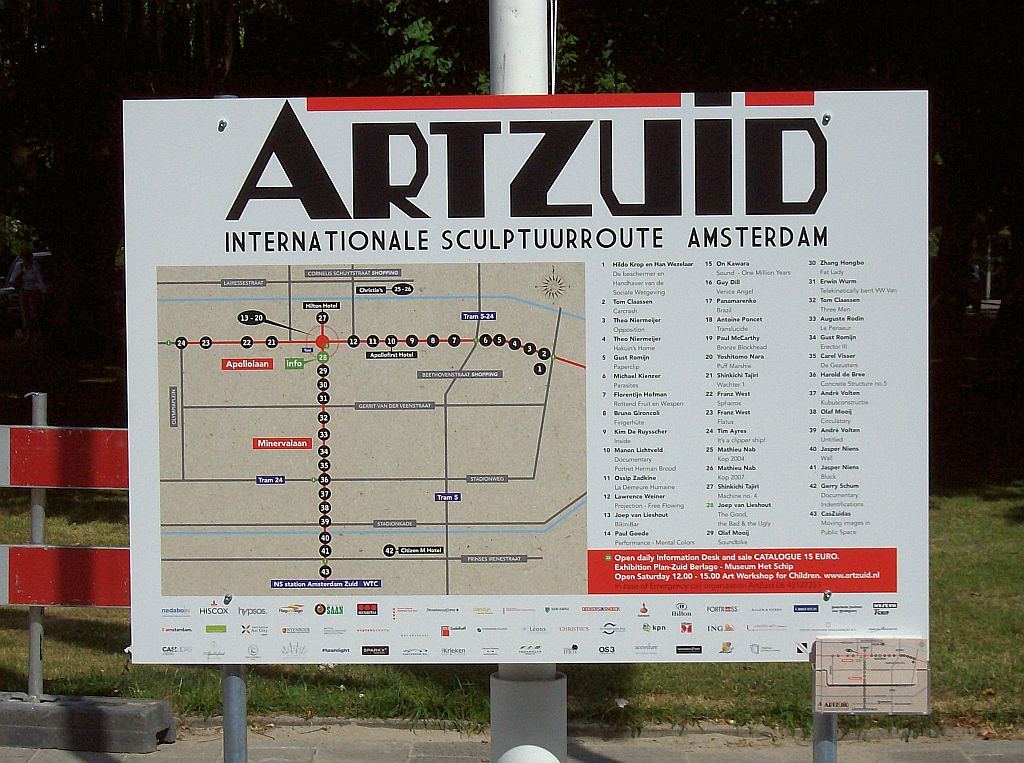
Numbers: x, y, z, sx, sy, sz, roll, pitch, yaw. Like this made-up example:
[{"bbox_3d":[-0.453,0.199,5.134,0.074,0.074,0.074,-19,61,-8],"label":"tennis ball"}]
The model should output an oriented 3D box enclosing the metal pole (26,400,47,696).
[{"bbox_3d":[-1.556,0.544,9.690,0.048,1.011,0.048,1,2,0],"label":"metal pole"}]

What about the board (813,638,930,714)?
[{"bbox_3d":[0.718,0.589,5.900,0.235,0.153,0.040,0,2,1],"label":"board"}]

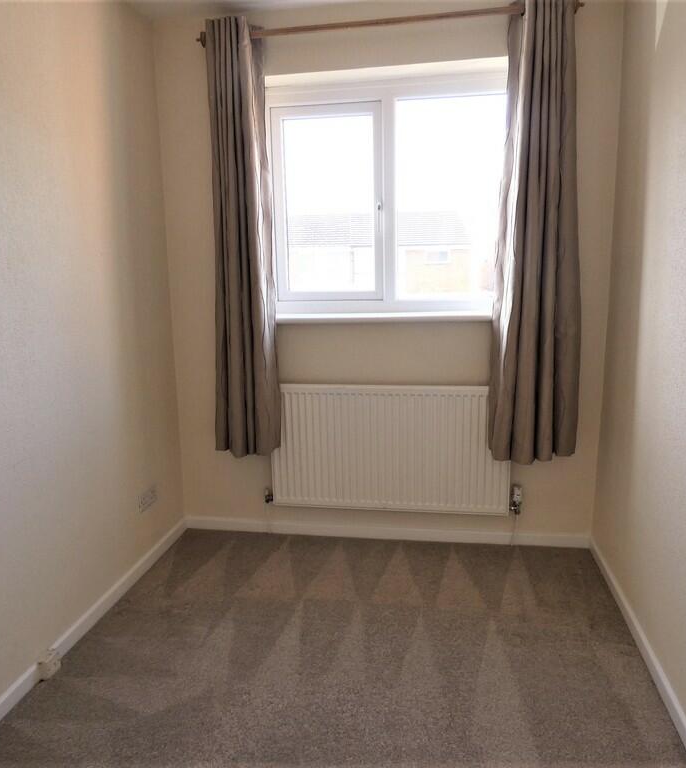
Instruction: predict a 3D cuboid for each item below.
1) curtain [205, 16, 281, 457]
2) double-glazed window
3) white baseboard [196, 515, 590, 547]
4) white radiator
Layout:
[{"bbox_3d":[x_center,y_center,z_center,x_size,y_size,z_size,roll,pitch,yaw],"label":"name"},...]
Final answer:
[{"bbox_3d":[-0.459,-0.581,2.639,0.295,1.870,0.125,1,12,10],"label":"curtain"},{"bbox_3d":[0.211,-0.856,2.771,1.190,1.042,0.075,1,12,10],"label":"double-glazed window"},{"bbox_3d":[0.171,0.726,2.903,1.981,0.063,0.017,1,12,10],"label":"white baseboard"},{"bbox_3d":[0.206,0.292,2.759,1.103,0.601,0.077,1,12,10],"label":"white radiator"}]

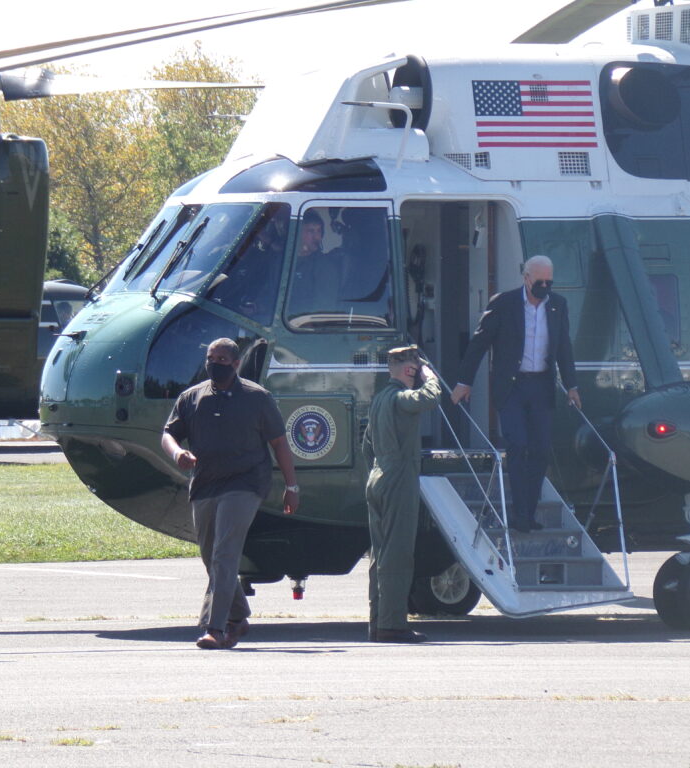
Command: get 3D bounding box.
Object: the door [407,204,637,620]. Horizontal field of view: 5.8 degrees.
[{"bbox_3d":[1.035,0.139,42.884,0.950,2.600,1.350,0,0,-24],"label":"door"}]

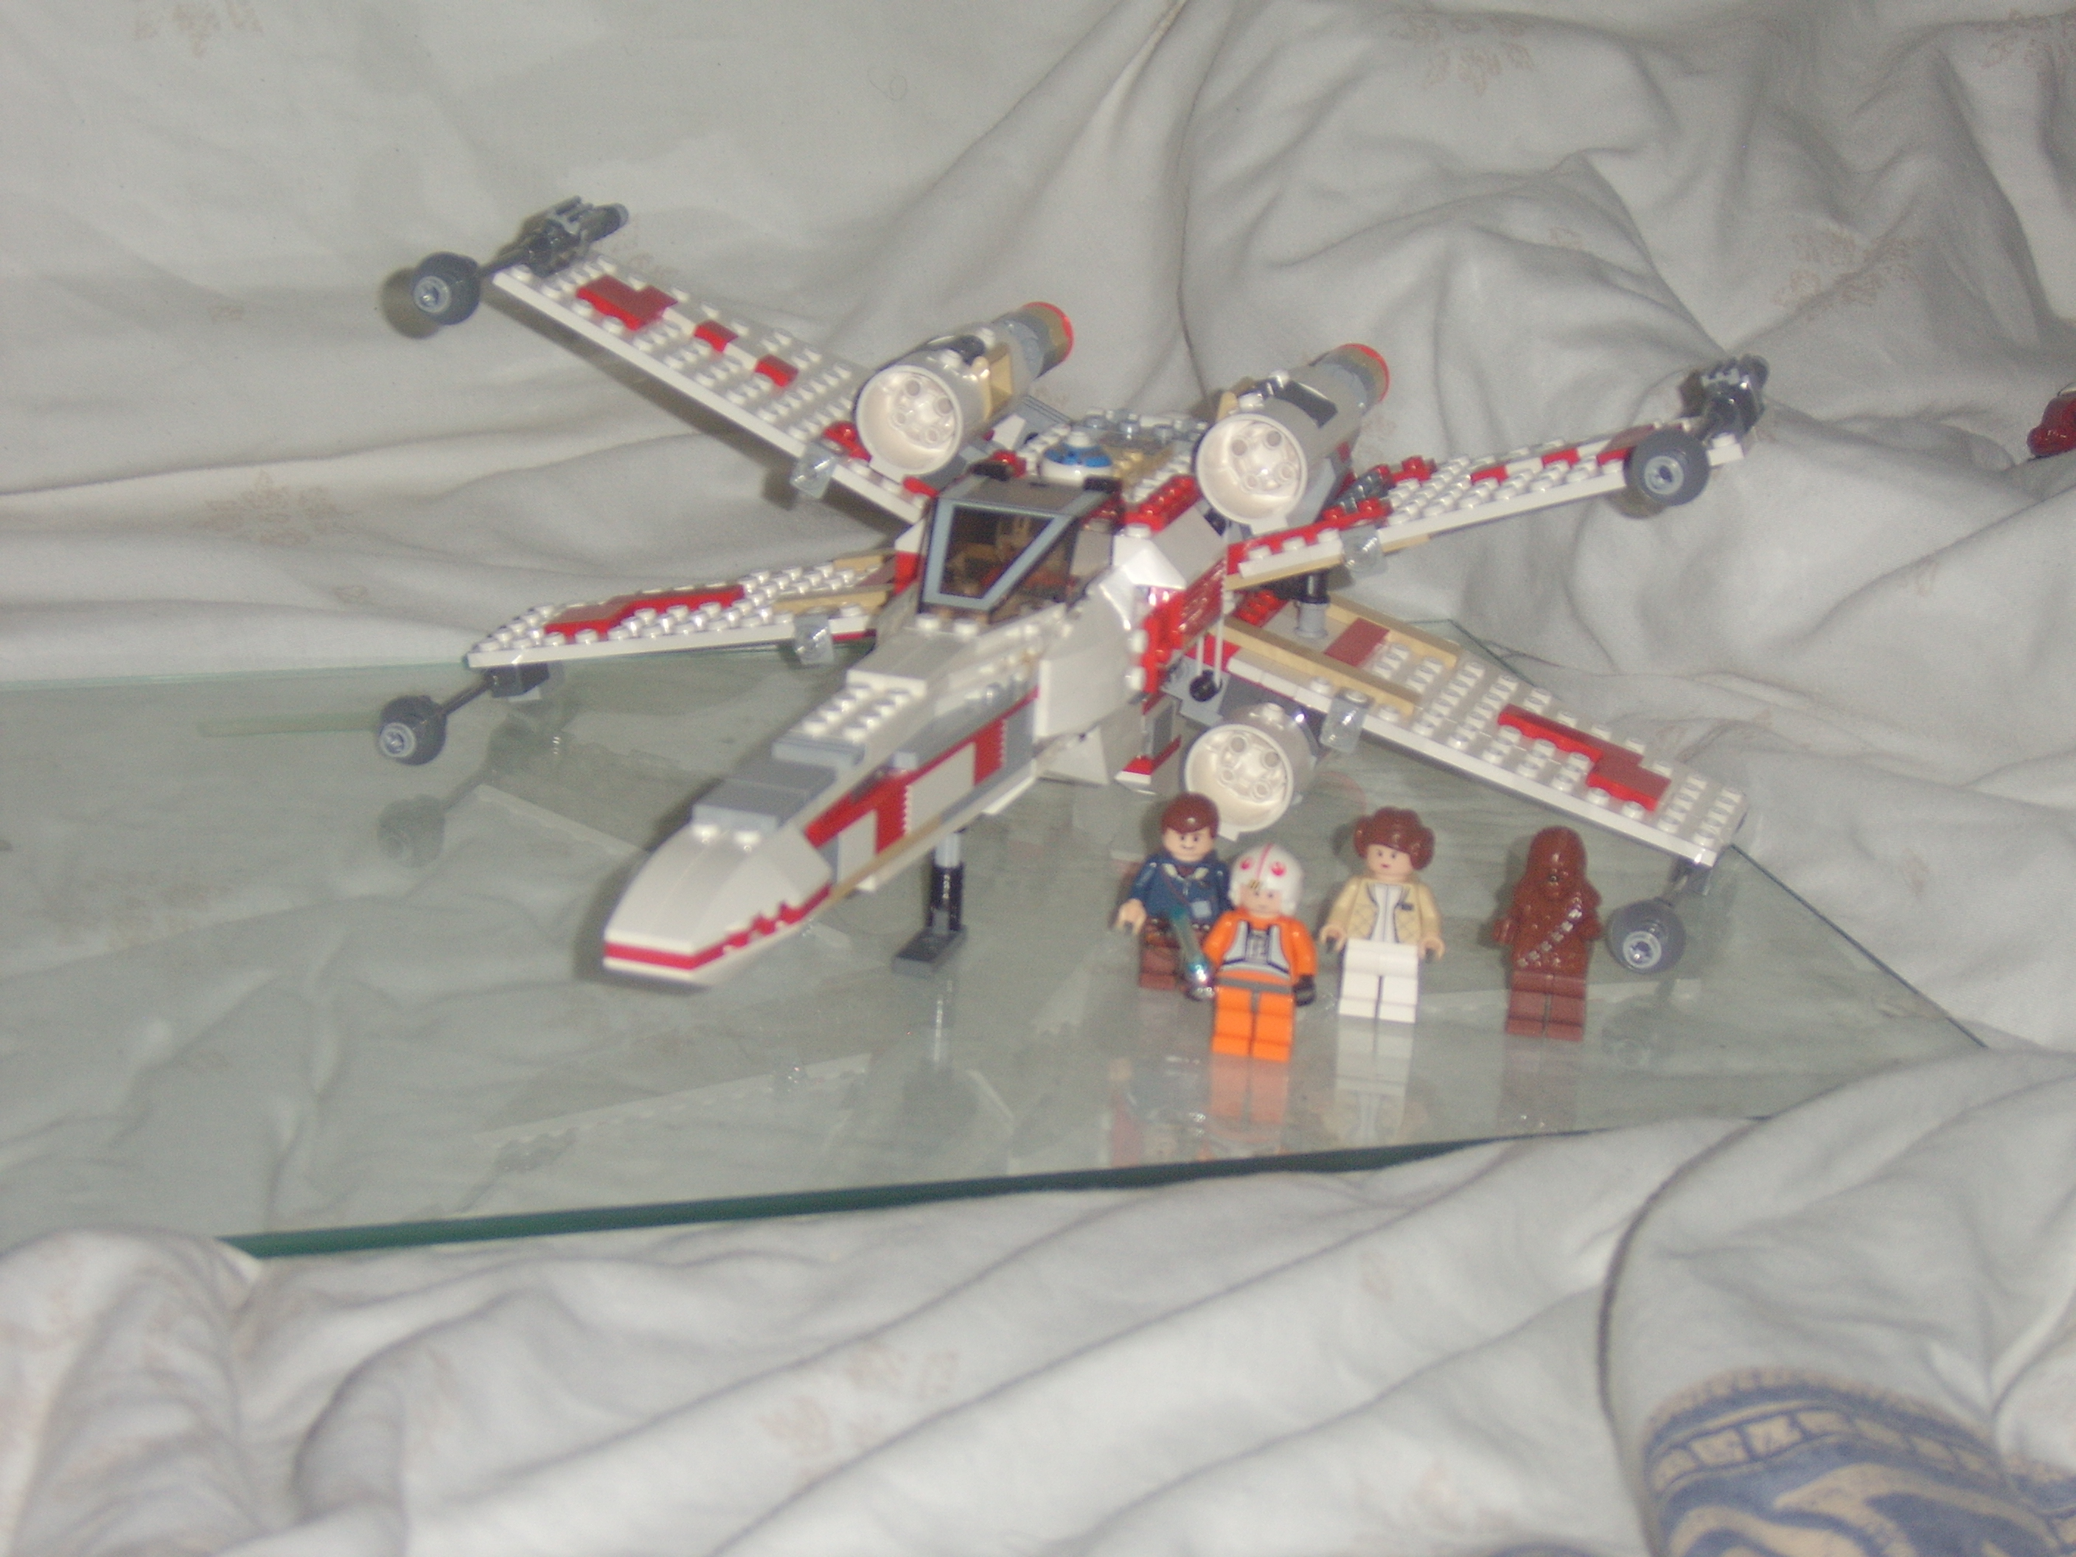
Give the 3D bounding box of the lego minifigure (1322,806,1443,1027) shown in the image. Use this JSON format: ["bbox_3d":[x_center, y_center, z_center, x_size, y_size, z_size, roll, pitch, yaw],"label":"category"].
[{"bbox_3d":[0.069,0.027,0.835,0.025,0.042,0.016,5,19,5],"label":"lego minifigure"}]

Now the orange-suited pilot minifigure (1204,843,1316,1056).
[{"bbox_3d":[0.043,0.033,0.813,0.024,0.042,0.016,6,19,7],"label":"orange-suited pilot minifigure"}]

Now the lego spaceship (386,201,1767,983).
[{"bbox_3d":[-0.014,-0.024,0.835,0.289,0.119,0.325,9,19,16],"label":"lego spaceship"}]

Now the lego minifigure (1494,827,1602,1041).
[{"bbox_3d":[0.101,0.030,0.831,0.022,0.042,0.015,5,19,3],"label":"lego minifigure"}]

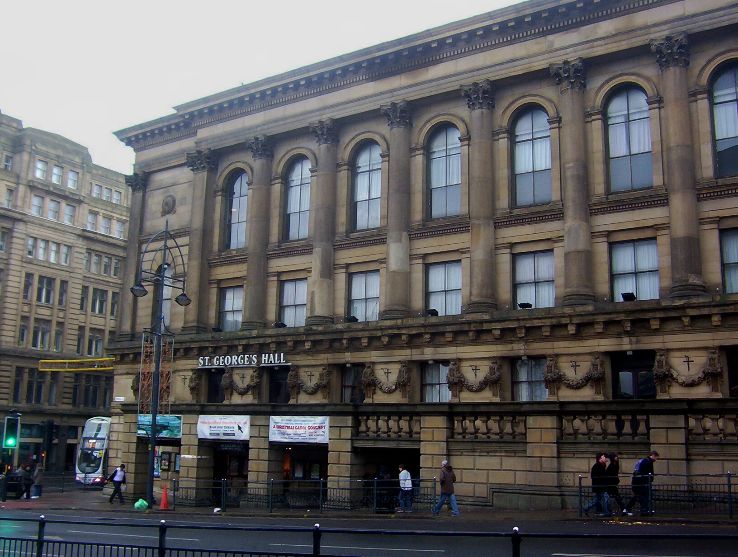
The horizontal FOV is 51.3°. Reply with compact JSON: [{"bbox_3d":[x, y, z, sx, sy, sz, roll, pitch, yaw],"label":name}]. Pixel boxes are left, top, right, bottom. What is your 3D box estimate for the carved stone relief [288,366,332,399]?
[{"bbox_3d":[-2.569,4.561,33.767,2.150,1.500,0.380,-6,-14,31],"label":"carved stone relief"}]

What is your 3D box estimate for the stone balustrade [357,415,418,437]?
[{"bbox_3d":[0.821,5.516,28.670,2.900,0.920,0.350,-6,-14,31],"label":"stone balustrade"}]

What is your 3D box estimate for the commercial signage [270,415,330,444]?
[{"bbox_3d":[-2.717,5.841,29.739,2.820,1.000,0.050,-6,-14,31],"label":"commercial signage"}]

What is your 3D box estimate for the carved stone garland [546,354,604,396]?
[{"bbox_3d":[7.384,3.459,27.717,2.150,1.500,0.380,-6,-14,31],"label":"carved stone garland"}]

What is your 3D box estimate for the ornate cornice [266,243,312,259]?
[{"bbox_3d":[-3.597,-1.282,36.811,2.950,0.480,0.400,-6,-14,31],"label":"ornate cornice"}]

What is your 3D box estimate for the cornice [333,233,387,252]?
[{"bbox_3d":[-0.406,-1.664,34.641,2.700,0.470,0.450,-6,-14,32],"label":"cornice"}]

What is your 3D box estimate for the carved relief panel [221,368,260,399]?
[{"bbox_3d":[-5.974,4.986,36.037,2.100,1.500,0.400,-6,-14,31],"label":"carved relief panel"}]

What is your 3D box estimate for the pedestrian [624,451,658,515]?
[{"bbox_3d":[7.586,5.712,21.467,0.850,1.730,0.550,-6,-14,31],"label":"pedestrian"}]

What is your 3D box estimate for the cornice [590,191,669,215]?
[{"bbox_3d":[9.593,-2.762,28.377,2.800,0.470,0.450,-6,-14,32],"label":"cornice"}]

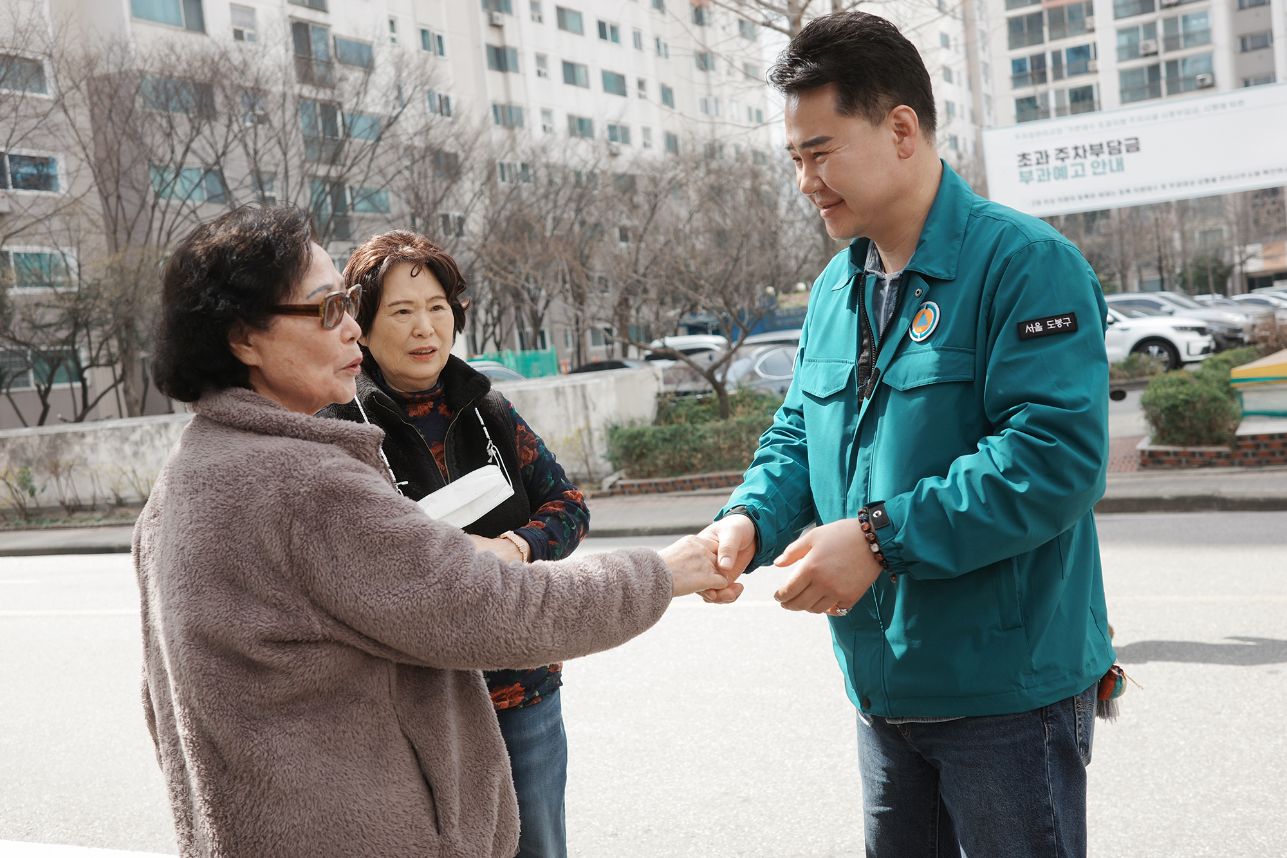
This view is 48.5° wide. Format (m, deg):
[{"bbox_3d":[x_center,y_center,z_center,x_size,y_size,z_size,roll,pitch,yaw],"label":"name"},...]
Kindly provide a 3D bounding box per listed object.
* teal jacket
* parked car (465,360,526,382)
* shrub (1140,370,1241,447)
[{"bbox_3d":[0.336,0.018,1.800,0.490,0.690,0.550,-8,4,-30],"label":"teal jacket"},{"bbox_3d":[-2.612,-0.356,23.000,4.600,1.500,1.830,-5,4,12],"label":"parked car"},{"bbox_3d":[4.575,-0.176,11.950,0.680,0.620,0.680,-4,4,31],"label":"shrub"}]

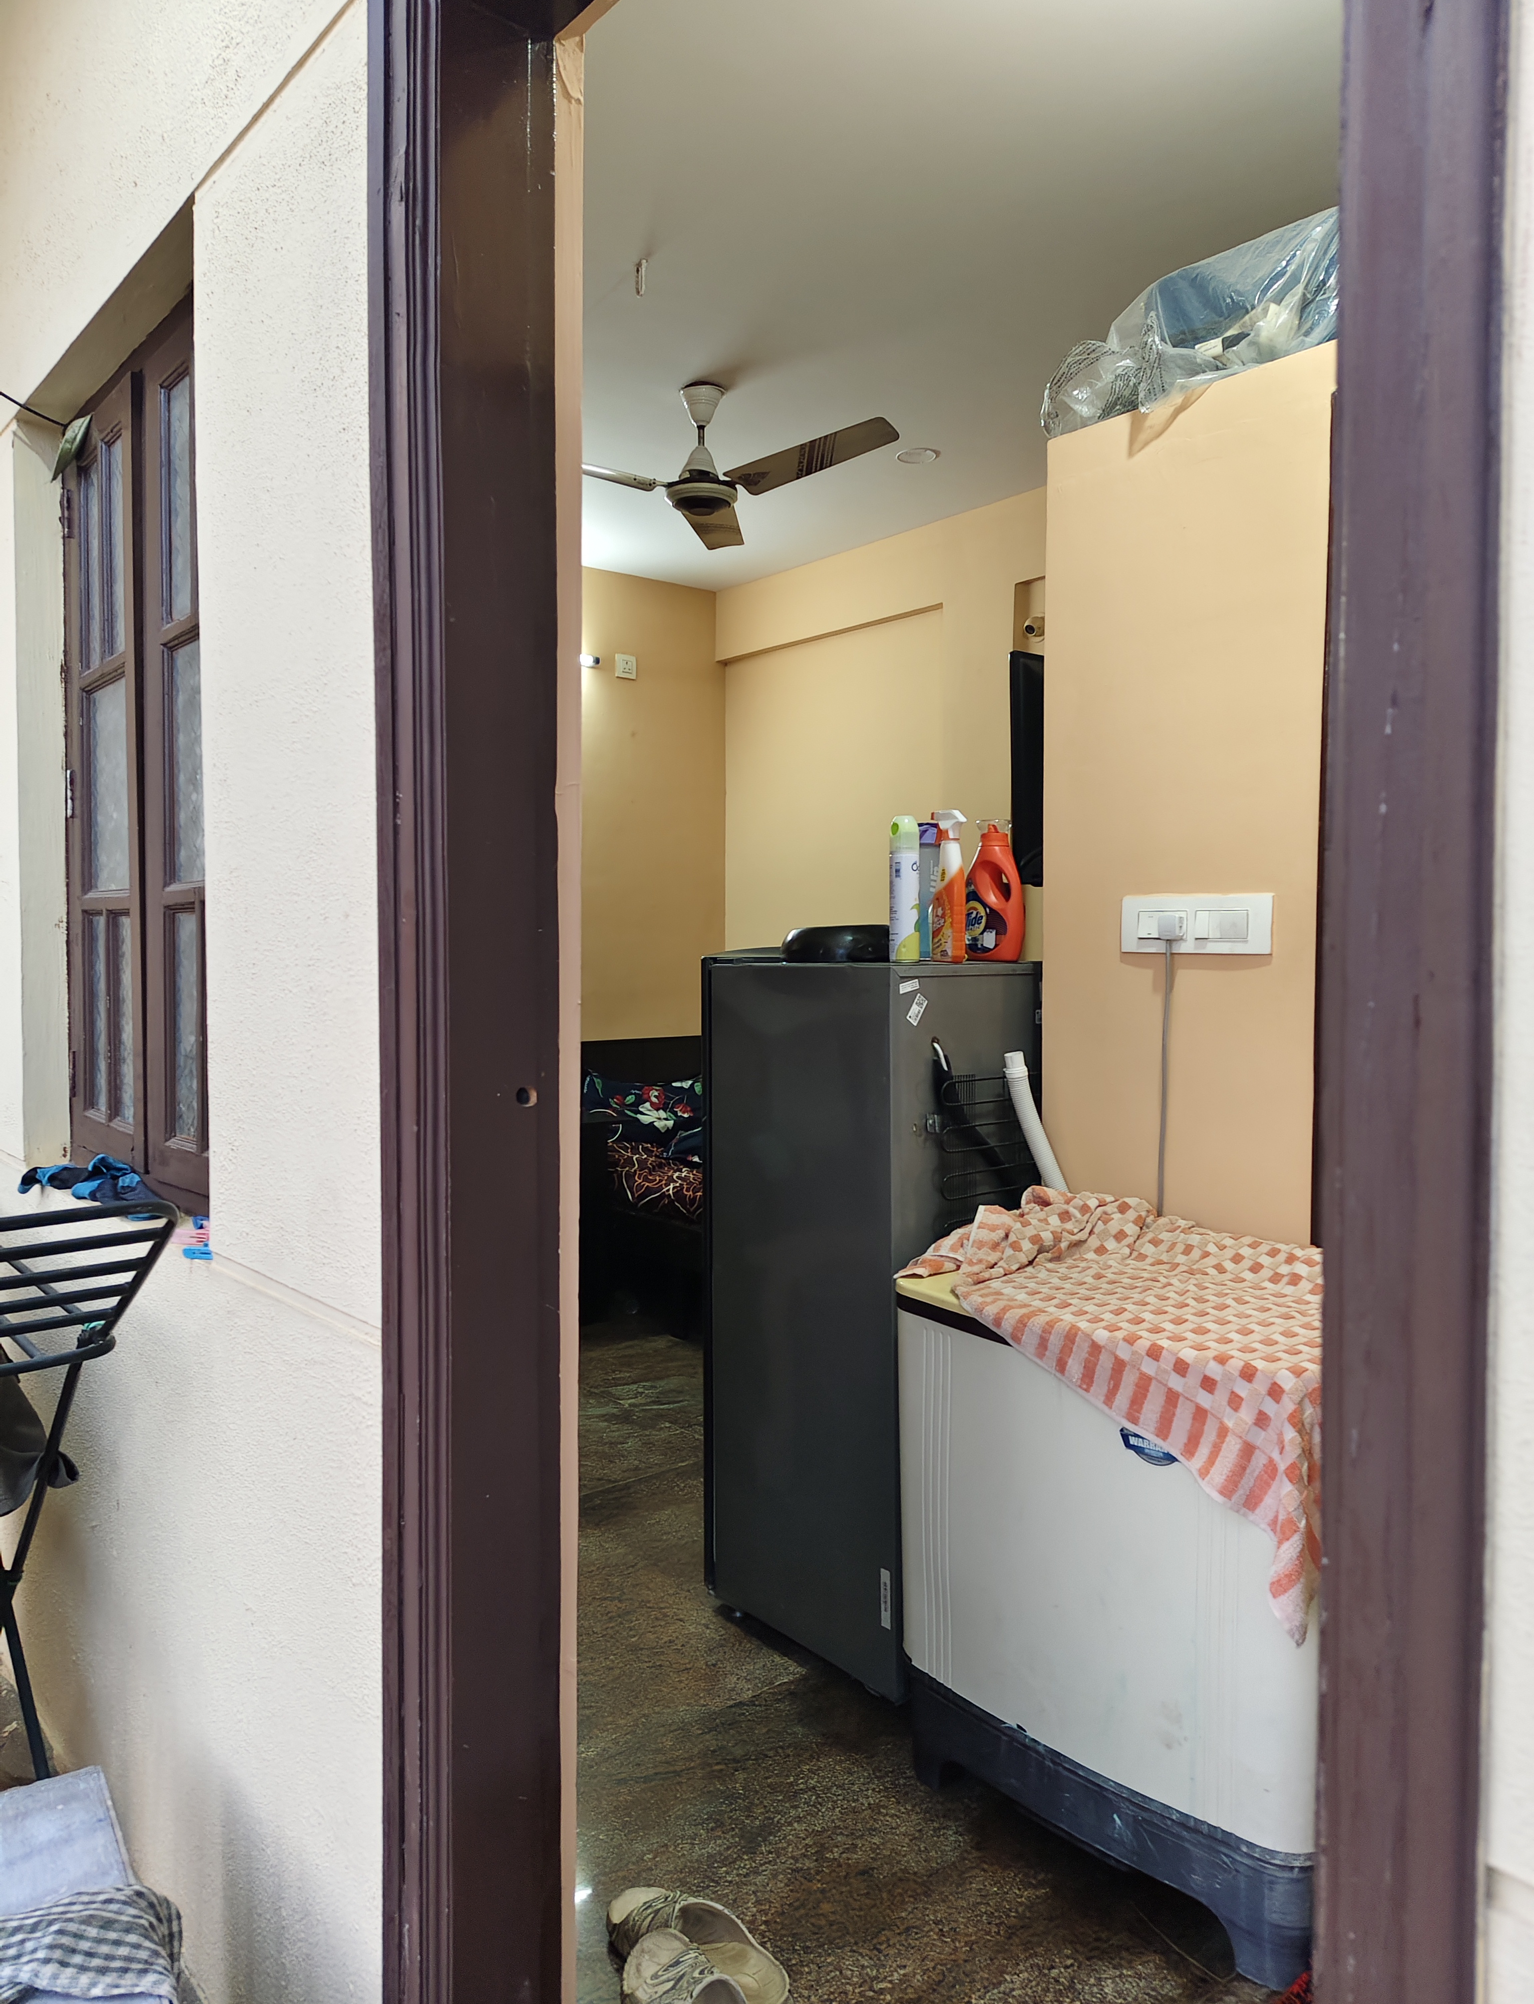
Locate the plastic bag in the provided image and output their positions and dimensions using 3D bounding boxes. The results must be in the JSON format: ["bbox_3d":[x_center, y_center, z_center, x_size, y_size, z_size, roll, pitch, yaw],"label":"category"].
[{"bbox_3d":[0.765,-1.081,2.341,0.380,0.260,0.660,-1,2,-40],"label":"plastic bag"}]

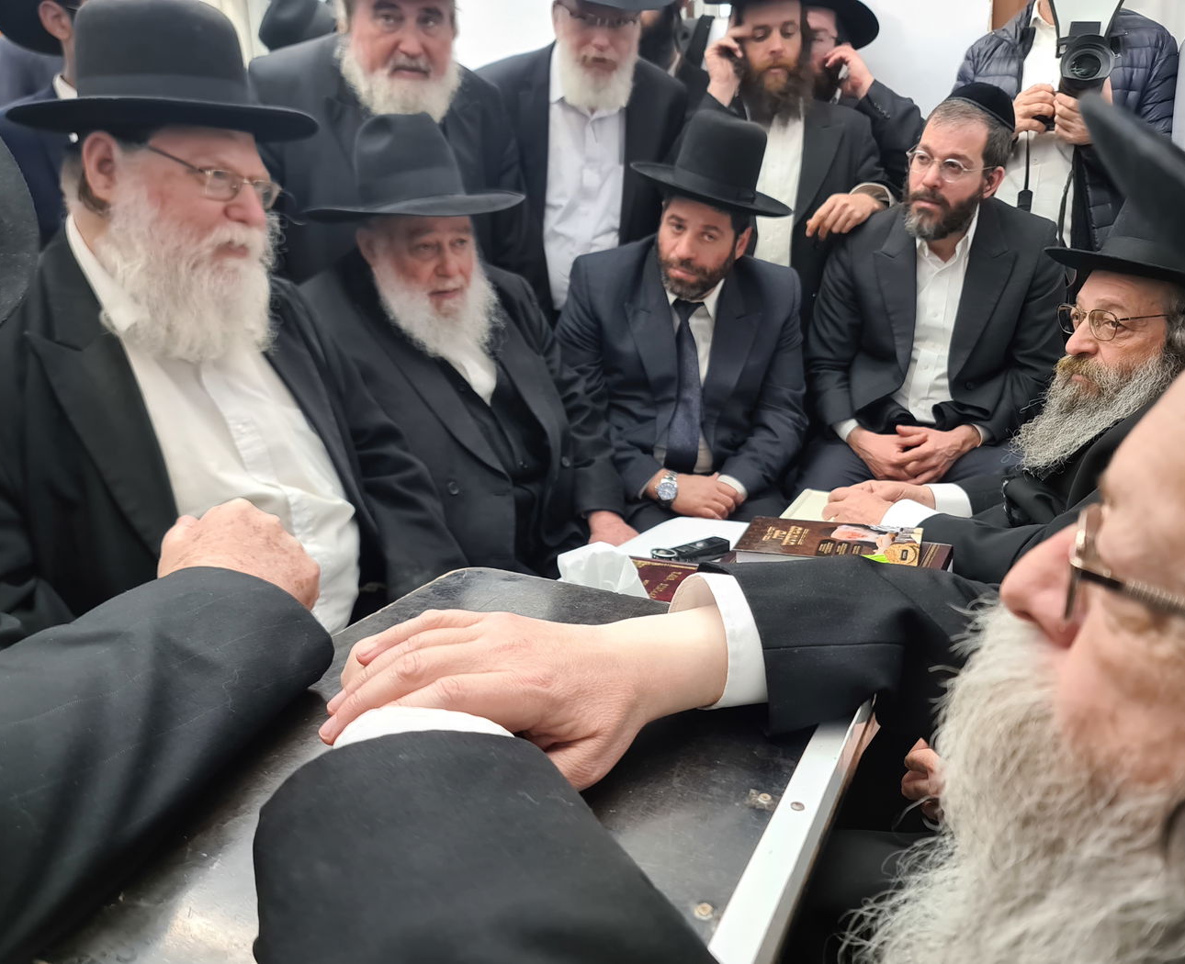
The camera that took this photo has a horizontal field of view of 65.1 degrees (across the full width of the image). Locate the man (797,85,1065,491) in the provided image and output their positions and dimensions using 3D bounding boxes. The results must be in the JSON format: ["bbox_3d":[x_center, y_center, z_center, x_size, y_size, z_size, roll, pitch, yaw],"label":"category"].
[{"bbox_3d":[0.670,-0.061,1.864,0.580,1.420,0.720,4,14,17],"label":"man"}]

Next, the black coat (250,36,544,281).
[{"bbox_3d":[-0.420,-0.515,1.964,0.560,0.800,0.380,-3,13,-11],"label":"black coat"}]

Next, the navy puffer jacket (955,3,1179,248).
[{"bbox_3d":[1.130,-0.772,2.233,0.580,0.740,0.420,6,15,26],"label":"navy puffer jacket"}]

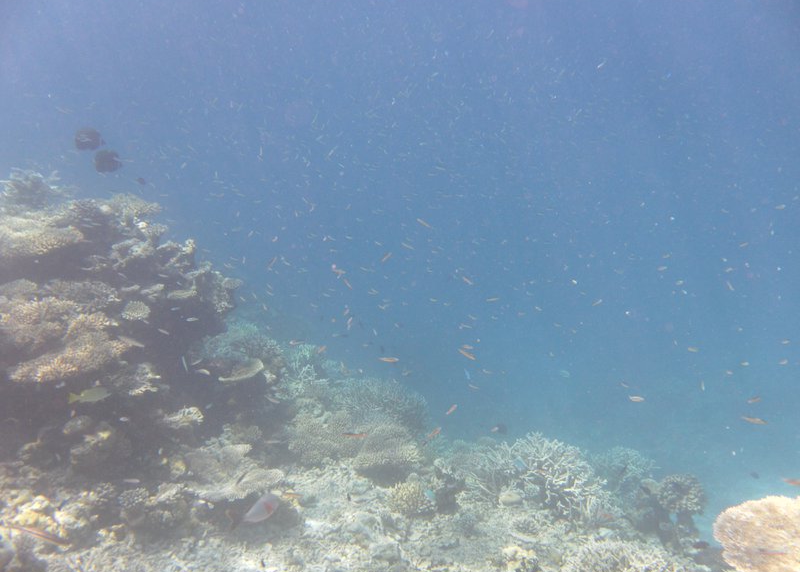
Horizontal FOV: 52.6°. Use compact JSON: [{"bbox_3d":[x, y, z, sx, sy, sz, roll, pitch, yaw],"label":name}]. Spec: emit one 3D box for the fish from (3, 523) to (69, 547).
[{"bbox_3d":[-1.123,0.768,2.500,0.215,0.045,0.030,17,11,5],"label":"fish"}]

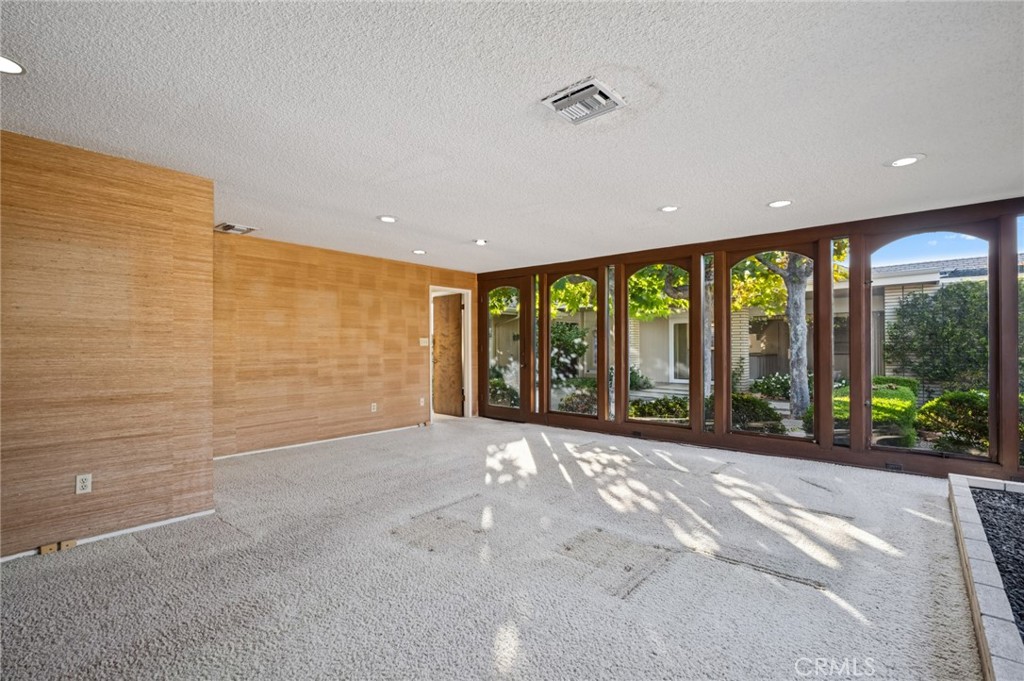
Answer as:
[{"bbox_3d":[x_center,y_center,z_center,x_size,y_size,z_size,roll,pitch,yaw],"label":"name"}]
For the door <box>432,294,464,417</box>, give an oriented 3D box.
[{"bbox_3d":[-1.107,0.257,7.800,0.750,2.030,0.045,-1,-1,44],"label":"door"}]

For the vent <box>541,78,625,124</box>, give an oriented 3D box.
[{"bbox_3d":[0.367,-1.189,2.298,0.310,0.025,0.310,0,-1,40],"label":"vent"}]

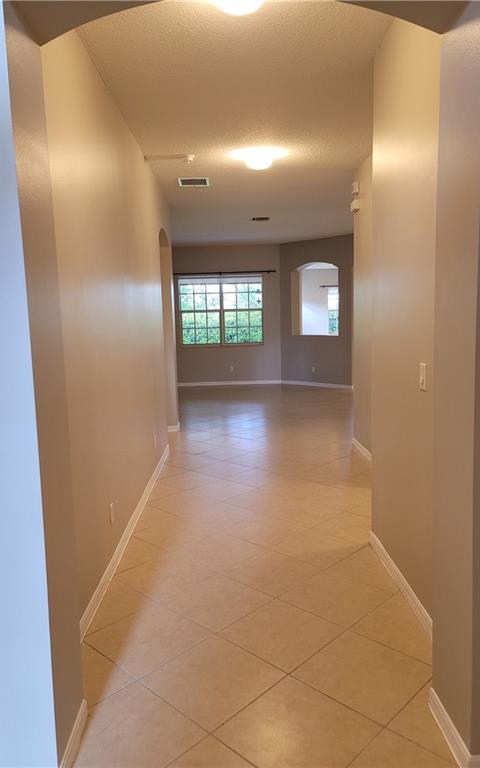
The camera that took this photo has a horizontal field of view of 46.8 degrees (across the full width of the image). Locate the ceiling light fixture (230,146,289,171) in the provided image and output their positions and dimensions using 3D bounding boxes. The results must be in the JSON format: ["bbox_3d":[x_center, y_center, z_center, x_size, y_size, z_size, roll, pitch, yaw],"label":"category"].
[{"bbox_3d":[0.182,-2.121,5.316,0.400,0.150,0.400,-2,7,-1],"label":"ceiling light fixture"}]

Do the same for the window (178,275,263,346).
[{"bbox_3d":[-0.401,-1.598,12.211,1.840,1.560,0.120,-2,7,-1],"label":"window"}]

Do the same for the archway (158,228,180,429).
[{"bbox_3d":[-0.962,-0.580,6.855,0.190,2.600,1.030,-2,7,-1],"label":"archway"}]

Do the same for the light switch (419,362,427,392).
[{"bbox_3d":[0.867,-0.028,2.623,0.014,0.126,0.079,-2,7,-1],"label":"light switch"}]

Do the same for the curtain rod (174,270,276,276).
[{"bbox_3d":[-0.428,-2.401,12.012,2.440,0.055,0.090,-2,7,-1],"label":"curtain rod"}]

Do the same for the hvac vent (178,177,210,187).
[{"bbox_3d":[-0.517,-2.295,6.346,0.335,0.020,0.370,-2,7,-1],"label":"hvac vent"}]

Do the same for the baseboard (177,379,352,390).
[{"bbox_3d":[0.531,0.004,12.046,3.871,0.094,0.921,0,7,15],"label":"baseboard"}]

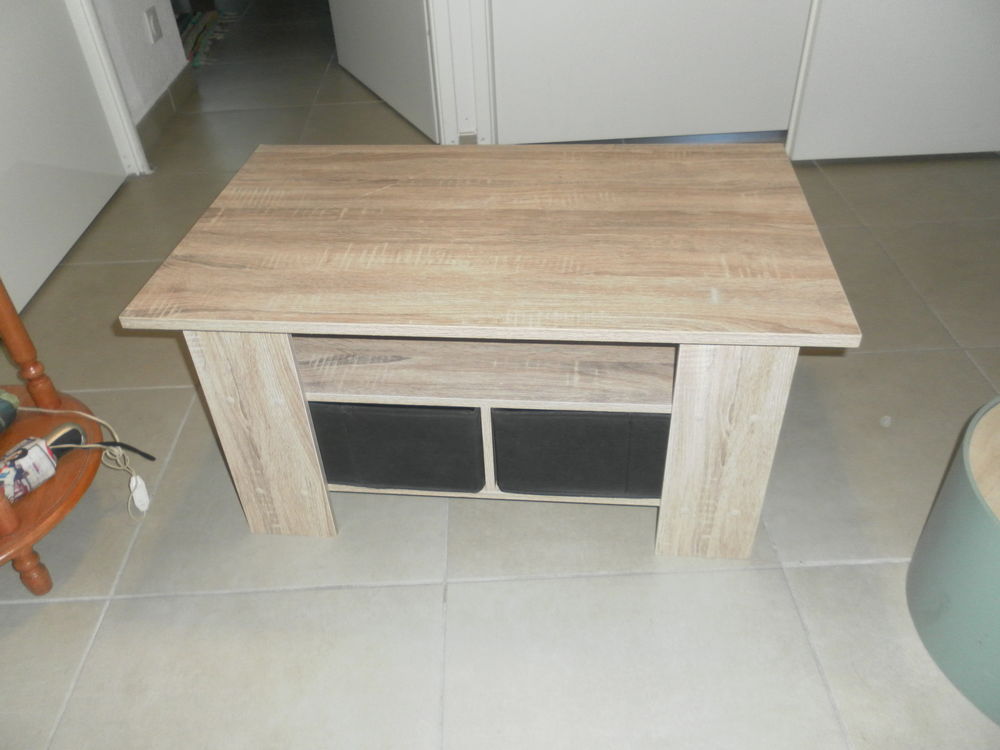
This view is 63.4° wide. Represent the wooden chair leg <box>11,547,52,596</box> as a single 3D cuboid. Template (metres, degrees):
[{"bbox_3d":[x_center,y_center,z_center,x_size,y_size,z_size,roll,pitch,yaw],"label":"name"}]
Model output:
[{"bbox_3d":[-0.634,0.260,1.088,0.037,0.085,0.037,-3,39,0],"label":"wooden chair leg"}]

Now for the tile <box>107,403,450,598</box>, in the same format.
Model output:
[{"bbox_3d":[-0.304,0.153,1.274,0.450,0.010,0.450,-3,39,0],"label":"tile"}]

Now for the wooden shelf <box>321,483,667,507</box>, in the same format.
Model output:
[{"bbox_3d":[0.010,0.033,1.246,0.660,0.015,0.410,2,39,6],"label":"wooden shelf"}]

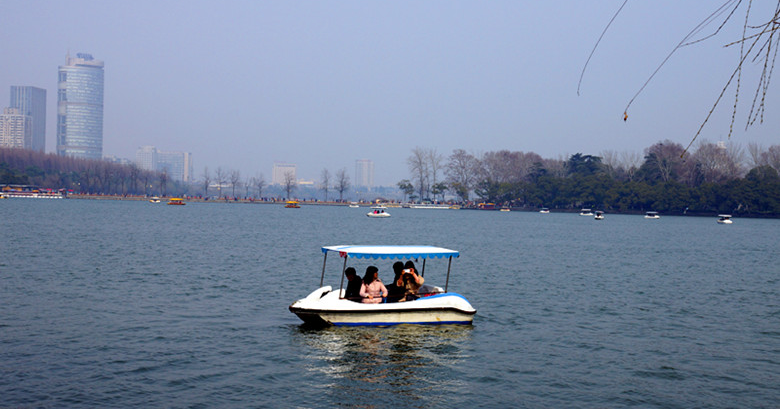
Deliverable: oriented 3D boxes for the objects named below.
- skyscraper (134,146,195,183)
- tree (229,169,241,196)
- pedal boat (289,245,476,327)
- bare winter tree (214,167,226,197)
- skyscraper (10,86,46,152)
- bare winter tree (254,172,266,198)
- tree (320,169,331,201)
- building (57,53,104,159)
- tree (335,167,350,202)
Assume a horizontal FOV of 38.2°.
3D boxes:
[{"bbox_3d":[-321.876,-48.317,1600.000,78.000,70.000,36.000,1,0,-18],"label":"skyscraper"},{"bbox_3d":[-65.603,-8.649,475.000,5.000,12.230,5.000,1,0,0],"label":"tree"},{"bbox_3d":[-0.162,1.537,21.500,3.450,1.500,1.600,1,0,-19],"label":"pedal boat"},{"bbox_3d":[-71.510,-9.070,475.000,5.000,13.080,5.000,1,0,0],"label":"bare winter tree"},{"bbox_3d":[-474.536,-84.785,1480.000,28.000,141.000,38.000,1,0,6],"label":"skyscraper"},{"bbox_3d":[-54.634,-7.805,475.000,5.200,12.230,5.200,1,0,0],"label":"bare winter tree"},{"bbox_3d":[-25.779,-7.794,450.000,4.500,13.990,4.500,1,0,0],"label":"tree"},{"bbox_3d":[-349.112,-91.367,1270.000,50.000,157.000,47.000,1,0,-6],"label":"building"},{"bbox_3d":[-18.985,-7.794,450.000,6.400,13.990,6.400,1,0,0],"label":"tree"}]

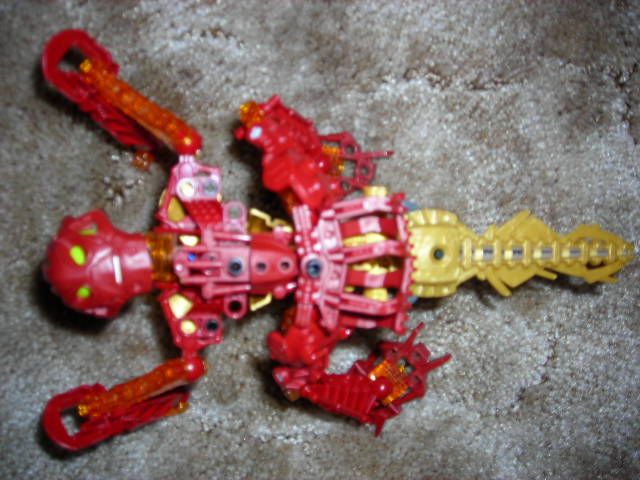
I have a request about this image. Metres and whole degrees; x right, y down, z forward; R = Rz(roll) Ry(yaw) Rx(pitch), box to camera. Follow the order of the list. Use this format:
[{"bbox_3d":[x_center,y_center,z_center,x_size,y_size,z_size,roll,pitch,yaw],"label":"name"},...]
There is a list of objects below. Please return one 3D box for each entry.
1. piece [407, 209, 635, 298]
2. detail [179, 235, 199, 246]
[{"bbox_3d":[0.071,0.005,0.251,0.082,0.014,0.031,-1,92,0],"label":"piece"},{"bbox_3d":[-0.045,0.000,0.242,0.007,0.003,0.004,0,92,0],"label":"detail"}]

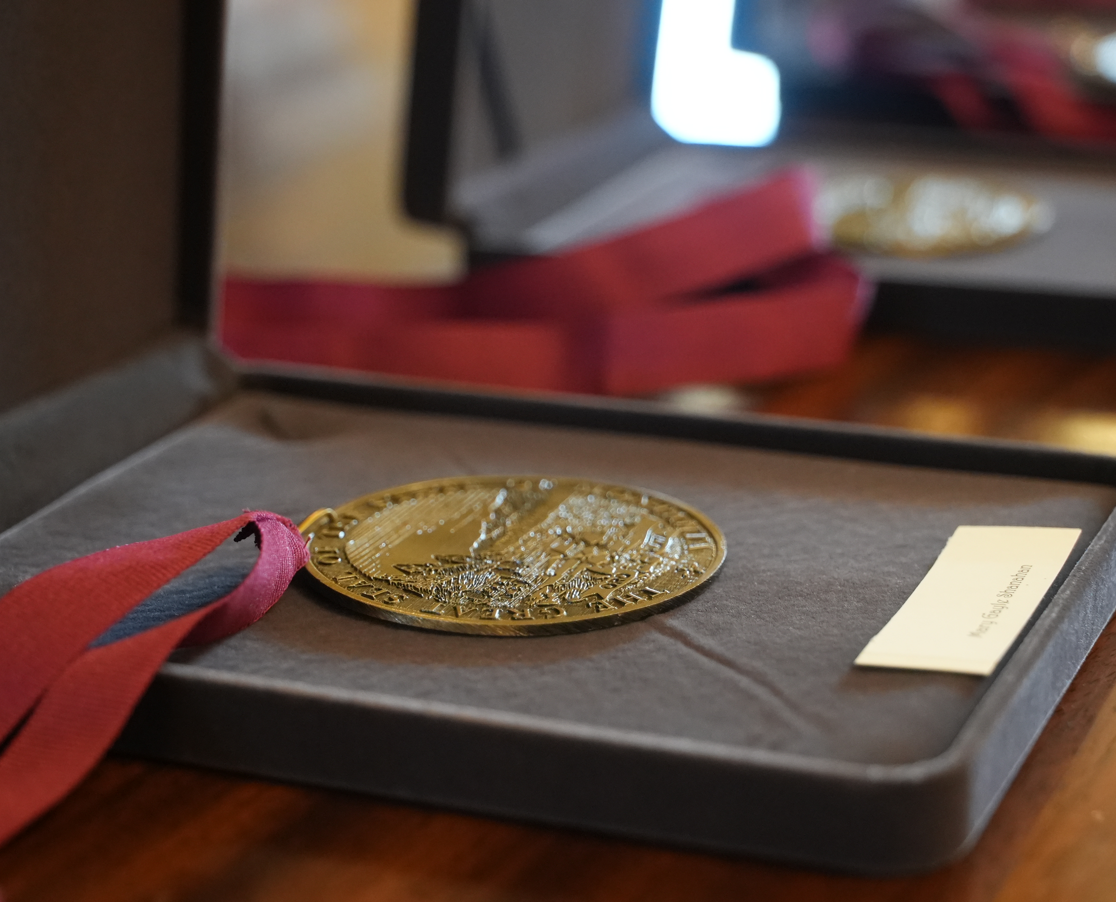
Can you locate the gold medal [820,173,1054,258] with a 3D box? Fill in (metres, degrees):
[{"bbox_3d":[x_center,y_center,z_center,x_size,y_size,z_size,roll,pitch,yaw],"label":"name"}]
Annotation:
[{"bbox_3d":[0.093,-0.061,0.688,0.073,0.003,0.073,5,19,14],"label":"gold medal"}]

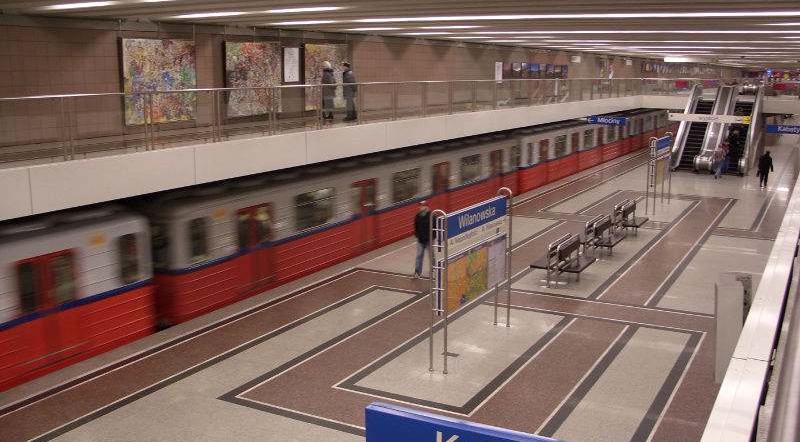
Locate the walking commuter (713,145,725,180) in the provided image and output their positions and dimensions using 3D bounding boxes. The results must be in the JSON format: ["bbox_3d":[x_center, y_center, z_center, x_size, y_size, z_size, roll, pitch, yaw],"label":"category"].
[{"bbox_3d":[15.046,-2.778,35.916,0.480,1.670,0.450,8,14,40],"label":"walking commuter"}]

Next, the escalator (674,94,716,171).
[{"bbox_3d":[16.192,-5.165,40.449,1.650,4.160,8.400,6,13,29],"label":"escalator"}]

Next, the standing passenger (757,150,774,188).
[{"bbox_3d":[15.924,-2.266,33.230,0.580,1.660,0.400,6,12,30],"label":"standing passenger"}]

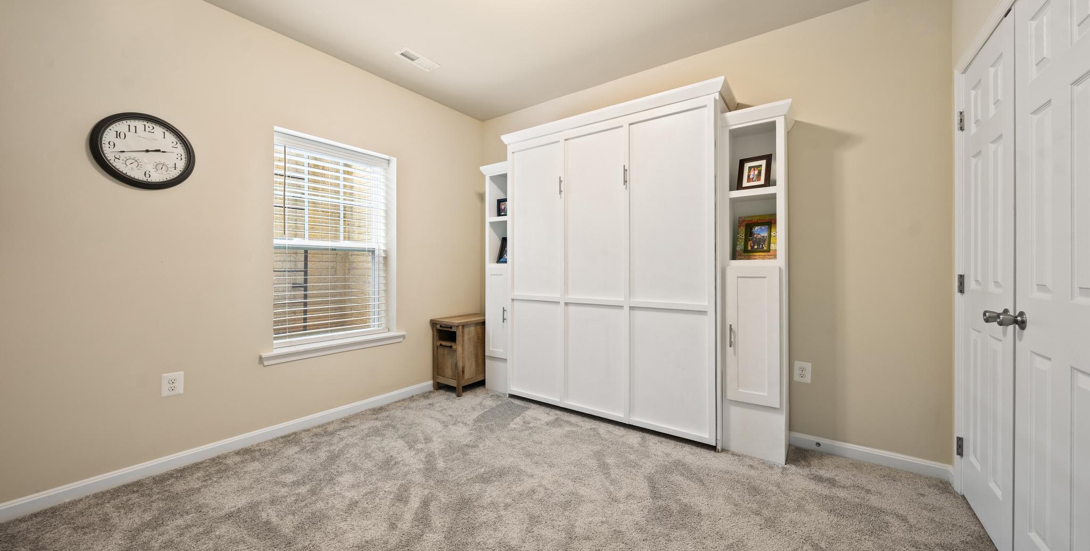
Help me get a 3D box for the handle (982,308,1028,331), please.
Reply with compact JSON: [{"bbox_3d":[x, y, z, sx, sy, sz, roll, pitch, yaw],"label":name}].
[{"bbox_3d":[1.647,0.155,1.310,0.060,0.066,0.190,0,1,37],"label":"handle"}]

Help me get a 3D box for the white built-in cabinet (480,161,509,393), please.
[{"bbox_3d":[-0.358,0.043,3.430,0.350,2.045,0.345,0,1,35],"label":"white built-in cabinet"}]

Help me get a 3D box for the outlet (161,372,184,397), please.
[{"bbox_3d":[-2.062,0.602,2.014,0.010,0.124,0.080,0,1,37],"label":"outlet"}]

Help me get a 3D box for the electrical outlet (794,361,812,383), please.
[{"bbox_3d":[1.612,0.606,2.271,0.080,0.124,0.010,0,1,35],"label":"electrical outlet"}]

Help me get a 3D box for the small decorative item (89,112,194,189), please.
[{"bbox_3d":[-2.095,-0.643,1.907,0.050,0.370,0.365,0,1,37],"label":"small decorative item"}]

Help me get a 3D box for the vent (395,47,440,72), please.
[{"bbox_3d":[-0.931,-1.583,2.670,0.148,0.020,0.288,0,1,35],"label":"vent"}]

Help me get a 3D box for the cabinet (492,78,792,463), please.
[{"bbox_3d":[0.570,-0.057,2.741,2.170,2.260,0.410,0,1,35],"label":"cabinet"}]

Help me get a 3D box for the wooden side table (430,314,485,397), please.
[{"bbox_3d":[-0.737,0.749,3.492,0.355,0.630,0.540,0,1,35],"label":"wooden side table"}]

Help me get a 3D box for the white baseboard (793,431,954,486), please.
[{"bbox_3d":[1.850,1.039,2.108,0.710,0.087,0.016,0,1,35],"label":"white baseboard"}]

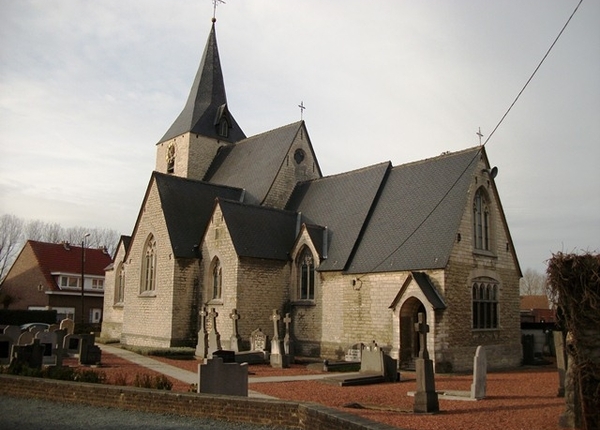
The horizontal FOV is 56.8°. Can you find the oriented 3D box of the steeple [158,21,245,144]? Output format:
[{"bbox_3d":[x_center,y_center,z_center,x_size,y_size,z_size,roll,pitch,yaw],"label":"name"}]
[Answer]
[{"bbox_3d":[-5.891,-8.492,35.616,4.400,8.620,4.400,9,-13,-41],"label":"steeple"}]

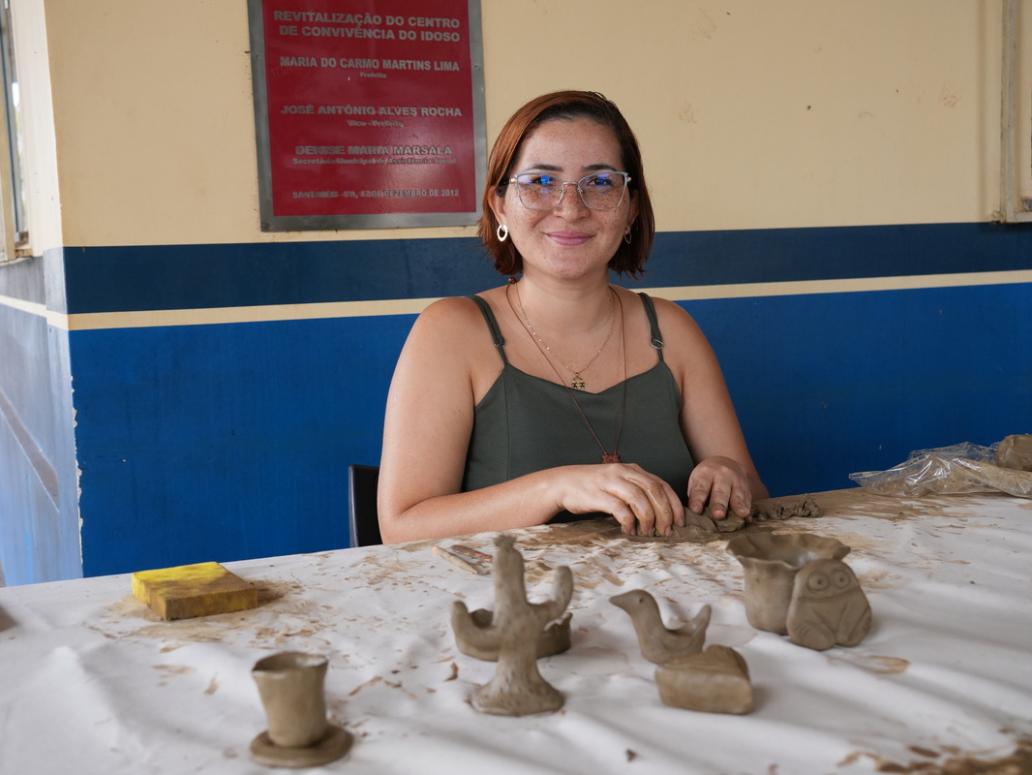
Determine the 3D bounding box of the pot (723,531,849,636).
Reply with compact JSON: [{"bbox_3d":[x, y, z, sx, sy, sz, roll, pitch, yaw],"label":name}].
[{"bbox_3d":[0.210,0.153,0.967,0.095,0.060,0.095,-2,6,0],"label":"pot"}]

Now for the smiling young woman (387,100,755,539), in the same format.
[{"bbox_3d":[0.119,0.272,1.375,0.490,1.220,0.680,-3,6,-14],"label":"smiling young woman"}]

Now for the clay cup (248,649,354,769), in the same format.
[{"bbox_3d":[-0.129,0.190,0.752,0.061,0.053,0.061,-2,6,0],"label":"clay cup"}]

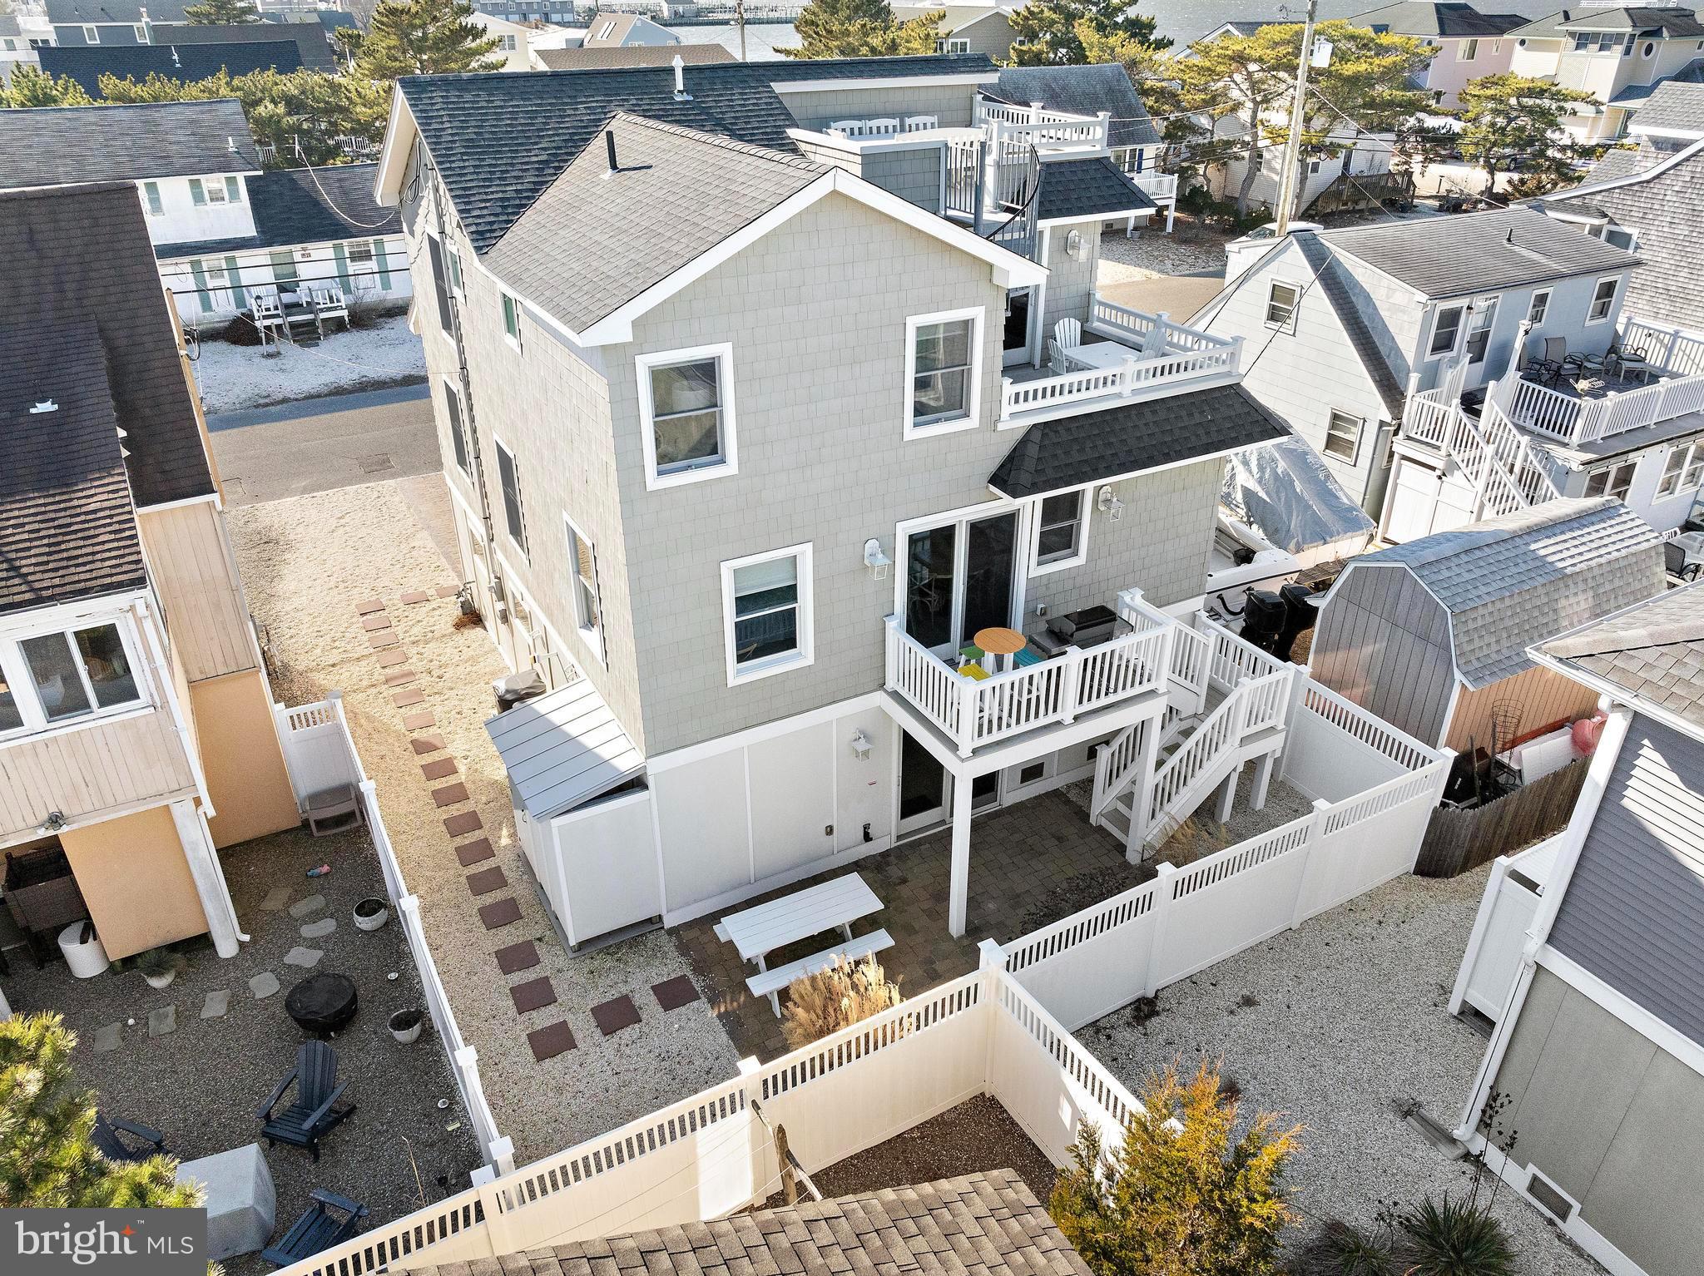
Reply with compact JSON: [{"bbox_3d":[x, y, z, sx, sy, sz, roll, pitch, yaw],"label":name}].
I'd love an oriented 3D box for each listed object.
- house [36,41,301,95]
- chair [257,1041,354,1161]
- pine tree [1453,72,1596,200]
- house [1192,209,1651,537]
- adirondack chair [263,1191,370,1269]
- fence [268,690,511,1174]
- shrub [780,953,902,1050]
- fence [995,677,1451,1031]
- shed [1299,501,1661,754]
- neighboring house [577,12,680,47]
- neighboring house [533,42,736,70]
[{"bbox_3d":[-34.815,-26.959,62.377,11.800,7.900,9.600,-15,32,-26],"label":"house"},{"bbox_3d":[-5.558,4.771,12.125,0.660,0.900,0.800,8,30,14],"label":"chair"},{"bbox_3d":[38.163,-28.034,65.486,7.400,6.700,6.800,-15,32,-25],"label":"pine tree"},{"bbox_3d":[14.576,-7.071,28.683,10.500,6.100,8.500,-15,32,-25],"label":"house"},{"bbox_3d":[-4.987,5.728,11.252,0.850,0.920,0.740,9,30,17],"label":"adirondack chair"},{"bbox_3d":[-5.406,3.420,13.543,0.900,1.920,8.720,-15,32,-26],"label":"fence"},{"bbox_3d":[-0.031,4.257,12.787,1.250,1.150,1.200,0,29,0],"label":"shrub"},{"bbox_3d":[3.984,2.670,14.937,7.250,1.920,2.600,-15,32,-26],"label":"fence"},{"bbox_3d":[9.964,-0.177,18.591,5.050,3.400,2.950,-15,32,-26],"label":"shed"},{"bbox_3d":[-28.117,-73.953,148.149,9.600,7.500,12.500,-15,32,-25],"label":"neighboring house"},{"bbox_3d":[-17.003,-43.088,93.498,16.000,6.500,9.000,-15,32,-25],"label":"neighboring house"}]

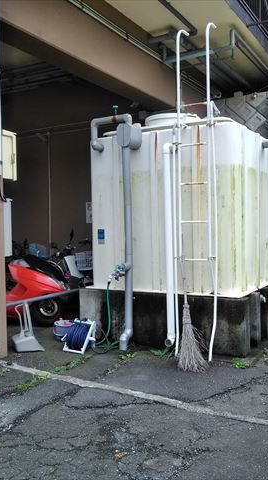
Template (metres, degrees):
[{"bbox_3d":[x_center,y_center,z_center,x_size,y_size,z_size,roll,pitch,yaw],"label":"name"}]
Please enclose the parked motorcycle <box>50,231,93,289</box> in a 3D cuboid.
[{"bbox_3d":[-1.420,0.558,8.050,1.850,1.200,0.700,0,3,18],"label":"parked motorcycle"}]

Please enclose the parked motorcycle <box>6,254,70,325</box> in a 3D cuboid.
[{"bbox_3d":[-2.000,0.644,7.100,2.200,1.130,0.800,0,2,10],"label":"parked motorcycle"}]

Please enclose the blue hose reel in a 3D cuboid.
[{"bbox_3d":[-0.600,1.066,5.760,0.360,0.360,0.340,1,3,28],"label":"blue hose reel"}]

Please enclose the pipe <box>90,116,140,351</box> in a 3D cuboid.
[{"bbox_3d":[-0.208,-0.091,5.783,0.640,2.660,0.360,1,3,28],"label":"pipe"}]

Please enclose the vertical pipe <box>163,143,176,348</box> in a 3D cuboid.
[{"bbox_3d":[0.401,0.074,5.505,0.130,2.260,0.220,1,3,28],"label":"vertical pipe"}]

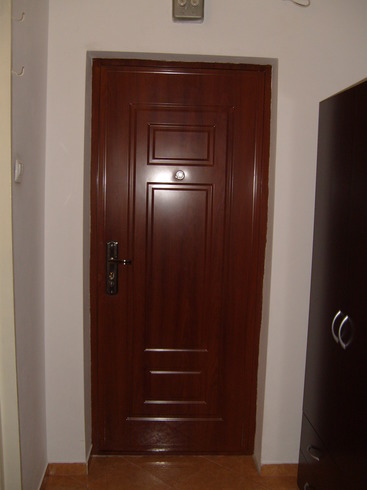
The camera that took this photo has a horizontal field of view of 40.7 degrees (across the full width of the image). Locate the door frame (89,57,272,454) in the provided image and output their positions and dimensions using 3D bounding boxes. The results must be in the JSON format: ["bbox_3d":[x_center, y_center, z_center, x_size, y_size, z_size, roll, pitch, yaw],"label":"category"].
[{"bbox_3d":[-0.029,0.121,2.574,0.880,2.050,0.100,1,7,-3],"label":"door frame"}]

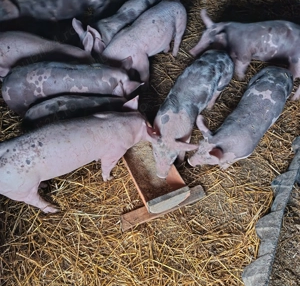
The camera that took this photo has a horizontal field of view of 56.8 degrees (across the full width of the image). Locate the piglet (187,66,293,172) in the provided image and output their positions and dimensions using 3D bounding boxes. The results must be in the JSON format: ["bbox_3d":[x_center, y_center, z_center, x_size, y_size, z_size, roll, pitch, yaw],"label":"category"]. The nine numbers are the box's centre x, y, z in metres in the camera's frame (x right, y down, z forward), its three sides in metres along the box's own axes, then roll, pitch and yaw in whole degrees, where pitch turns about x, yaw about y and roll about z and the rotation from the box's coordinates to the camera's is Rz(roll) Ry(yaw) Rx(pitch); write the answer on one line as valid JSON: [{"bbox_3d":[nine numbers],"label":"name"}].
[{"bbox_3d":[0.505,-0.116,1.534,0.280,0.380,0.670,32,61,20],"label":"piglet"}]

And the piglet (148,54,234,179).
[{"bbox_3d":[0.250,-0.139,1.544,0.250,0.390,0.730,24,59,16],"label":"piglet"}]

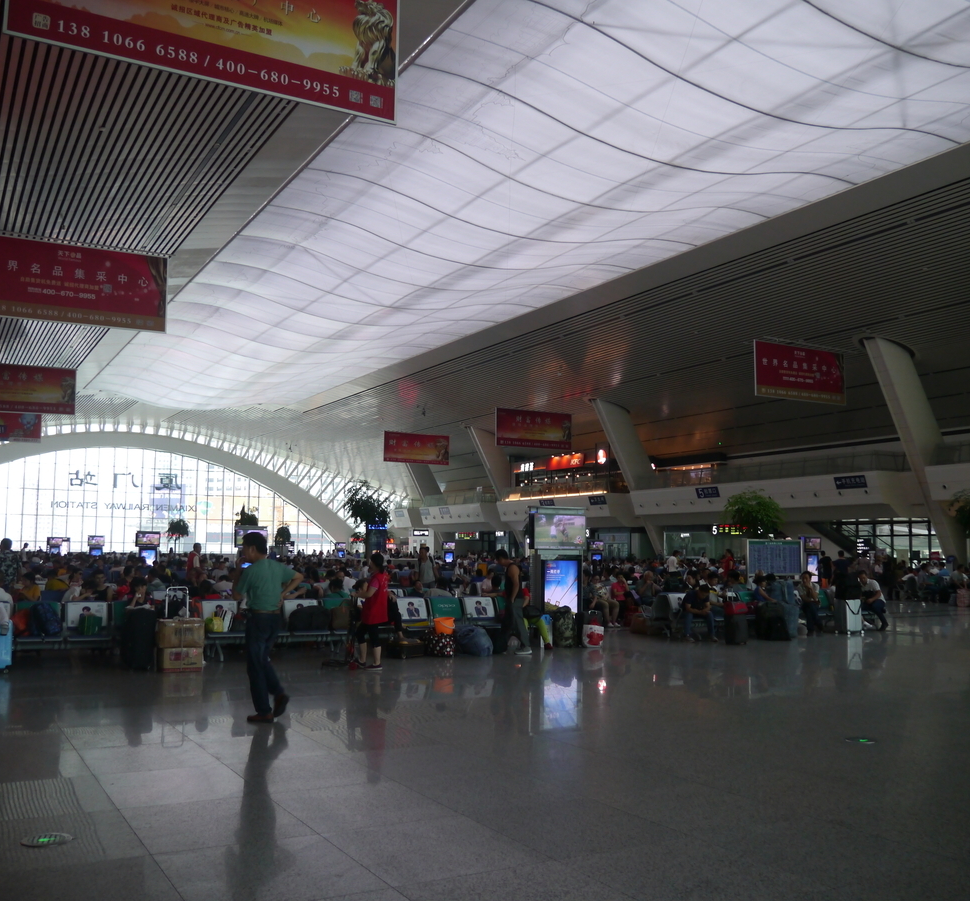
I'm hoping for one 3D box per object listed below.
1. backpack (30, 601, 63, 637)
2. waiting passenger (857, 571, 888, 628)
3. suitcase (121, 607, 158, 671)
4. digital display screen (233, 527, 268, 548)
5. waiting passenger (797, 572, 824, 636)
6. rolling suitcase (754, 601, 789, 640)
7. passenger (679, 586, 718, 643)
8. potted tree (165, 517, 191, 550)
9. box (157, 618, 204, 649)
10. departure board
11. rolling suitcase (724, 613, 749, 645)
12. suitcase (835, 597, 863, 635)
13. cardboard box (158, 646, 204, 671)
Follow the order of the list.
[{"bbox_3d":[-5.899,2.235,13.002,0.380,0.460,0.260,4,-7,-29],"label":"backpack"},{"bbox_3d":[8.437,3.249,21.121,0.520,1.240,0.750,-4,-8,40],"label":"waiting passenger"},{"bbox_3d":[-4.610,2.504,12.965,0.420,0.820,0.300,4,-7,-29],"label":"suitcase"},{"bbox_3d":[-7.754,2.894,32.115,1.050,0.640,0.170,4,-7,-29],"label":"digital display screen"},{"bbox_3d":[6.444,3.056,19.451,0.500,1.220,0.680,1,-6,-5],"label":"waiting passenger"},{"bbox_3d":[5.174,3.081,17.566,0.470,0.680,0.360,4,-7,-29],"label":"rolling suitcase"},{"bbox_3d":[4.011,3.006,18.219,0.520,1.030,0.750,2,-6,-18],"label":"passenger"},{"bbox_3d":[-23.802,7.167,74.804,1.900,3.849,1.900,4,-7,-29],"label":"potted tree"},{"bbox_3d":[-4.029,2.421,12.874,0.560,0.345,0.360,4,-7,-29],"label":"box"},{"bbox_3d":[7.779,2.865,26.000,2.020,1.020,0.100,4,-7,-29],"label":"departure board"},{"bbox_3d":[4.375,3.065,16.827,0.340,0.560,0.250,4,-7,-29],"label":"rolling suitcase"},{"bbox_3d":[7.421,3.359,19.777,0.450,0.700,0.300,4,-7,-29],"label":"suitcase"},{"bbox_3d":[-4.097,2.776,13.100,0.500,0.280,0.380,4,-7,-27],"label":"cardboard box"}]

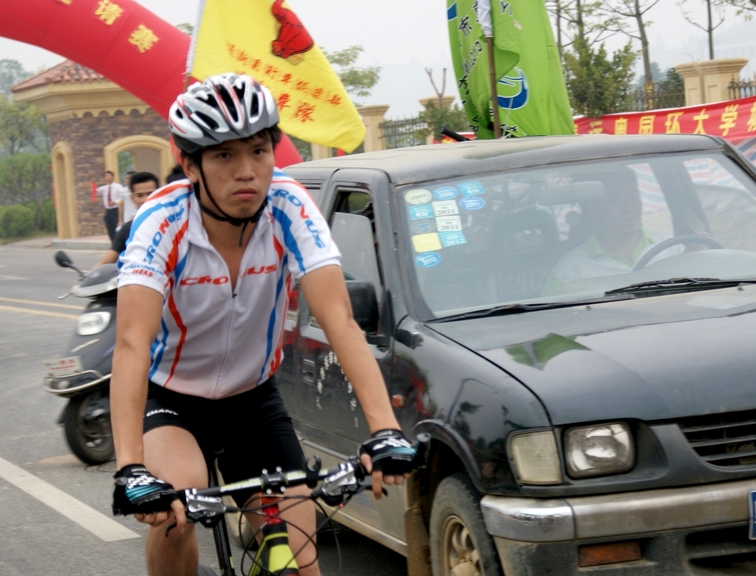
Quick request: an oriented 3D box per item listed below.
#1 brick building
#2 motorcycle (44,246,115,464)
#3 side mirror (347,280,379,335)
[{"bbox_3d":[-6.285,-3.645,60.754,4.200,4.650,4.200,-6,3,-20],"label":"brick building"},{"bbox_3d":[-1.177,0.318,13.843,0.720,1.150,1.820,-2,4,38],"label":"motorcycle"},{"bbox_3d":[-0.093,0.066,8.500,0.180,0.175,0.100,-5,3,-14],"label":"side mirror"}]

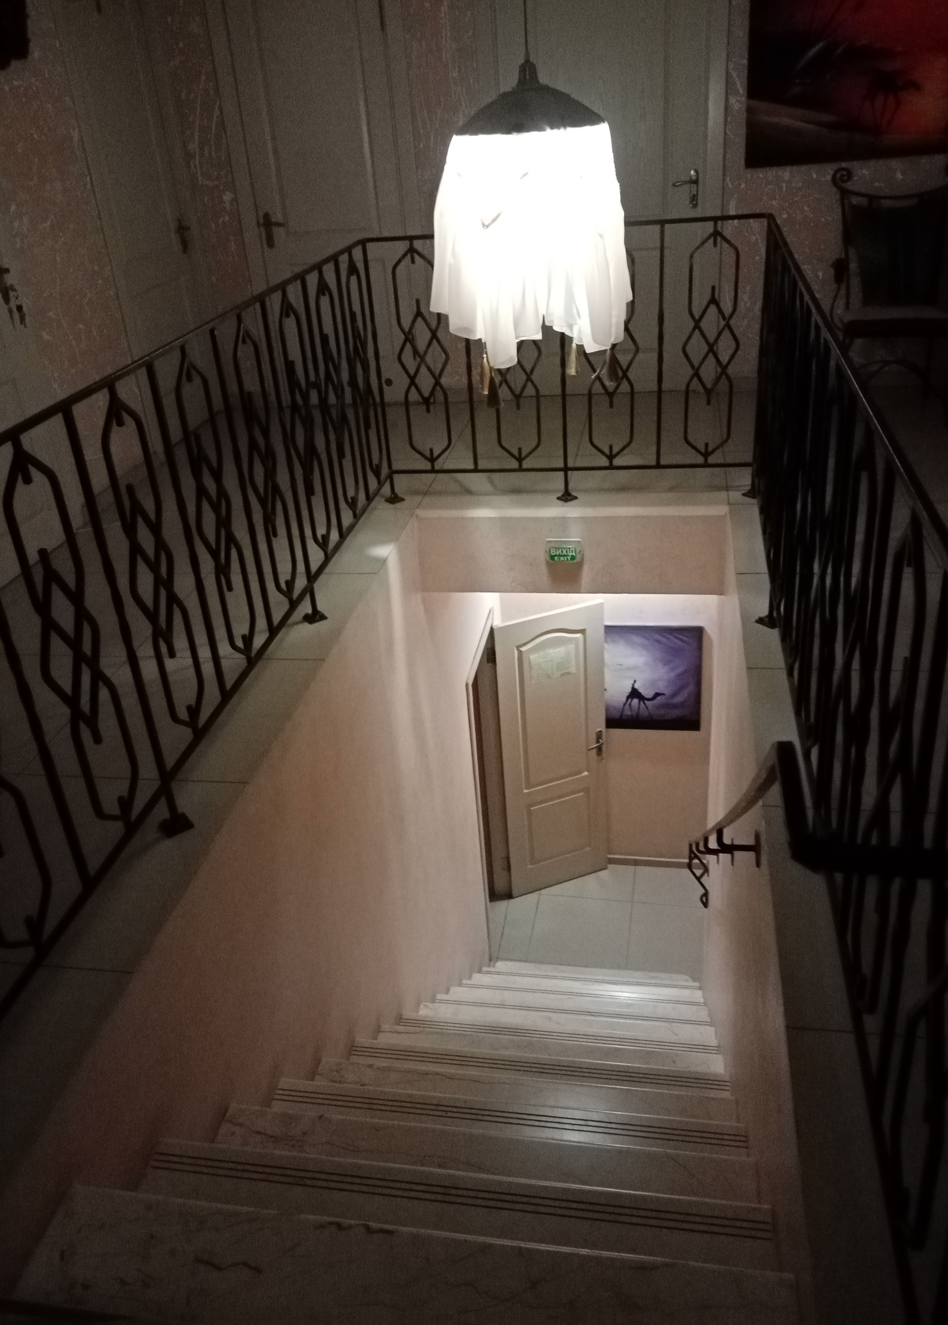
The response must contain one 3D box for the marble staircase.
[{"bbox_3d":[0.281,1.444,3.564,1.156,3.053,3.550,1,29,11],"label":"marble staircase"}]

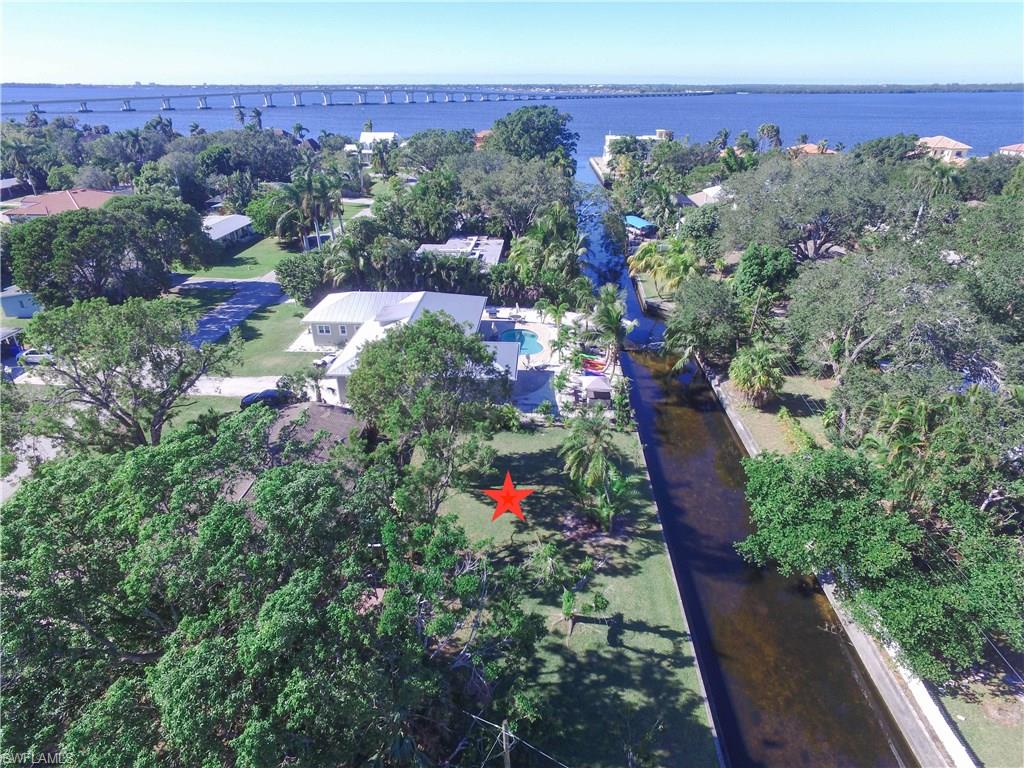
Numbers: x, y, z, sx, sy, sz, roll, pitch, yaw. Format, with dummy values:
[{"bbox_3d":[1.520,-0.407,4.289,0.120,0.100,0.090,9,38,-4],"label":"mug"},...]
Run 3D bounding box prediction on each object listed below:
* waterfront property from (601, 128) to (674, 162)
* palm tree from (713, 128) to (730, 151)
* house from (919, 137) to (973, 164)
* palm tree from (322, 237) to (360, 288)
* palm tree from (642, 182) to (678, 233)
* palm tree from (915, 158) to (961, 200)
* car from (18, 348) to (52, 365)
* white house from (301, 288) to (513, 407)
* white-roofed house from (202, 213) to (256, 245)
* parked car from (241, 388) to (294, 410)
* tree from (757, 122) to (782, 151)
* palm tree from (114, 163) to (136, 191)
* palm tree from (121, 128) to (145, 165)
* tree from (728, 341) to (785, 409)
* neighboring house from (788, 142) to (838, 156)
[{"bbox_3d":[47.500,-90.303,225.538,24.000,10.200,17.000,1,27,3],"label":"waterfront property"},{"bbox_3d":[72.000,-79.629,200.760,4.500,12.000,4.500,0,27,0],"label":"palm tree"},{"bbox_3d":[154.300,-84.207,214.614,18.500,9.200,15.000,1,27,3],"label":"house"},{"bbox_3d":[-24.000,-16.616,81.917,5.600,8.000,5.600,0,27,0],"label":"palm tree"},{"bbox_3d":[28.400,-32.767,112.407,6.200,9.000,6.200,0,27,0],"label":"palm tree"},{"bbox_3d":[75.600,-32.419,106.890,8.200,14.200,8.000,1,27,3],"label":"palm tree"},{"bbox_3d":[-50.450,-3.113,63.108,4.400,1.500,1.800,0,27,0],"label":"car"},{"bbox_3d":[-11.600,-5.677,64.149,23.800,4.700,23.000,0,27,0],"label":"white house"},{"bbox_3d":[-55.500,-27.736,109.263,10.000,3.700,17.000,1,27,3],"label":"white-roofed house"},{"bbox_3d":[-21.900,1.393,53.837,4.700,1.500,1.850,0,27,0],"label":"parked car"},{"bbox_3d":[87.000,-79.065,197.679,6.500,13.800,6.000,0,27,0],"label":"tree"},{"bbox_3d":[-104.500,-56.684,160.828,5.600,7.500,5.600,0,27,0],"label":"palm tree"},{"bbox_3d":[-121.800,-75.412,192.725,7.800,13.300,7.600,1,27,3],"label":"palm tree"},{"bbox_3d":[22.200,-0.974,53.413,4.700,6.100,4.700,0,27,0],"label":"tree"},{"bbox_3d":[115.500,-87.526,224.703,14.000,6.000,15.000,1,27,3],"label":"neighboring house"}]

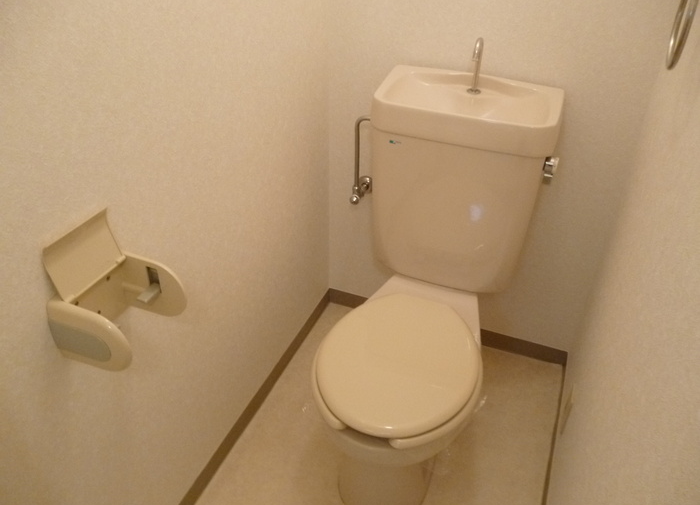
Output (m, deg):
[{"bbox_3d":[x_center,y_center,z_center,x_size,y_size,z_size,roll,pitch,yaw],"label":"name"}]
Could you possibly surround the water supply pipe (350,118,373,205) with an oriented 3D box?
[{"bbox_3d":[0.064,-0.260,1.594,0.113,0.274,0.102,14,38,18],"label":"water supply pipe"}]

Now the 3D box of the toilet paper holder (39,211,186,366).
[{"bbox_3d":[-0.352,0.061,0.878,0.125,0.198,0.166,14,38,18],"label":"toilet paper holder"}]

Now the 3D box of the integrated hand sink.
[{"bbox_3d":[0.267,-0.334,1.322,0.420,0.076,0.256,14,38,18],"label":"integrated hand sink"}]

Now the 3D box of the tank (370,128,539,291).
[{"bbox_3d":[0.272,-0.137,1.463,0.398,0.420,0.235,14,38,18],"label":"tank"}]

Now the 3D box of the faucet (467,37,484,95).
[{"bbox_3d":[0.299,-0.438,1.337,0.038,0.137,0.070,14,38,18],"label":"faucet"}]

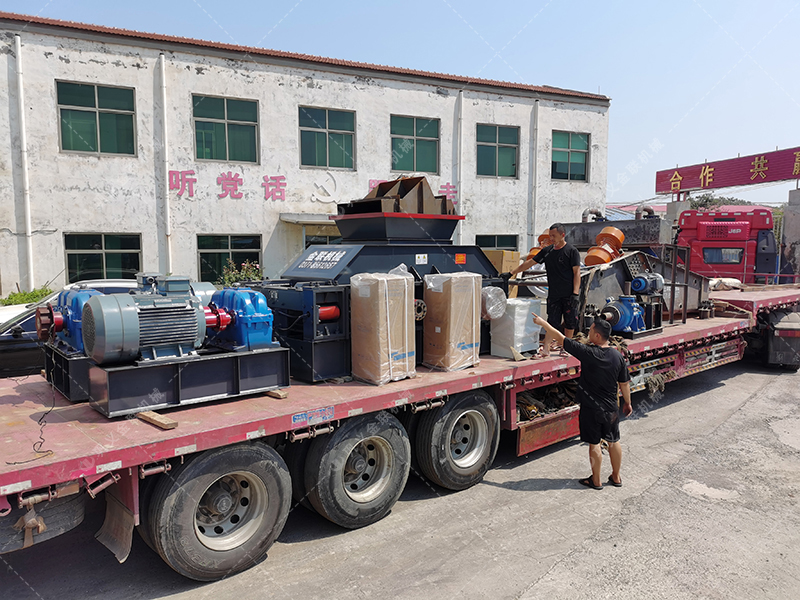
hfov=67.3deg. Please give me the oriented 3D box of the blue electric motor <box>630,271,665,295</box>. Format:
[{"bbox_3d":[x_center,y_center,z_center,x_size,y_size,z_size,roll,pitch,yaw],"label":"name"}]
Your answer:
[{"bbox_3d":[3.760,-0.253,9.183,0.586,0.343,0.313,-4,7,-40],"label":"blue electric motor"}]

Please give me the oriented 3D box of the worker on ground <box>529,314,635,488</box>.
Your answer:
[{"bbox_3d":[1.963,1.061,6.373,0.707,1.778,0.727,-3,6,-30],"label":"worker on ground"}]

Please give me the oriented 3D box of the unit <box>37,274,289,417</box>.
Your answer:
[{"bbox_3d":[-2.245,0.269,5.612,1.737,1.091,1.737,-4,7,-40],"label":"unit"}]

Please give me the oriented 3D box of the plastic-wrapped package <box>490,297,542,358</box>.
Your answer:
[{"bbox_3d":[1.408,0.343,7.310,0.475,0.667,0.394,-4,7,-40],"label":"plastic-wrapped package"}]

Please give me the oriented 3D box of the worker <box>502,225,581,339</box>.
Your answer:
[{"bbox_3d":[1.698,-0.135,7.311,0.929,1.616,0.465,2,5,20],"label":"worker"}]

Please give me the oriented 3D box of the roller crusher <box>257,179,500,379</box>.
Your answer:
[{"bbox_3d":[-0.162,-0.384,7.038,2.828,2.151,1.343,-4,7,-40],"label":"roller crusher"}]

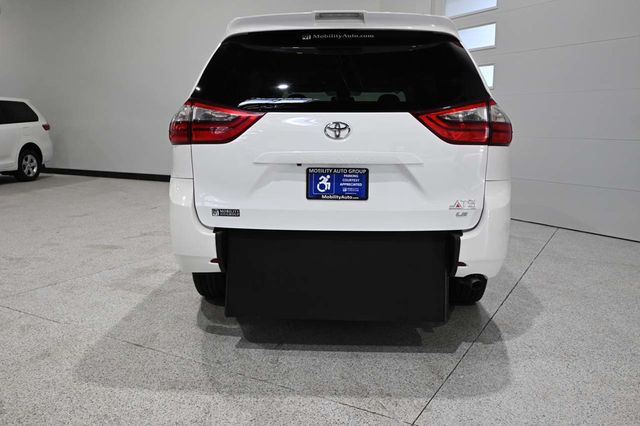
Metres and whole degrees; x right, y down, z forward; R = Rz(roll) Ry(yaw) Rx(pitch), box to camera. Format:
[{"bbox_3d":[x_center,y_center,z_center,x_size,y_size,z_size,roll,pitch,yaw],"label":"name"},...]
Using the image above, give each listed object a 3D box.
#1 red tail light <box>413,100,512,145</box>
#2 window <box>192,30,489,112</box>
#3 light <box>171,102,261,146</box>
[{"bbox_3d":[0.720,-0.461,2.707,0.520,0.220,0.230,1,10,3],"label":"red tail light"},{"bbox_3d":[0.097,-0.717,2.743,1.510,0.480,0.130,1,-18,3],"label":"window"},{"bbox_3d":[-0.539,-0.476,2.783,0.530,0.220,0.230,1,10,3],"label":"light"}]

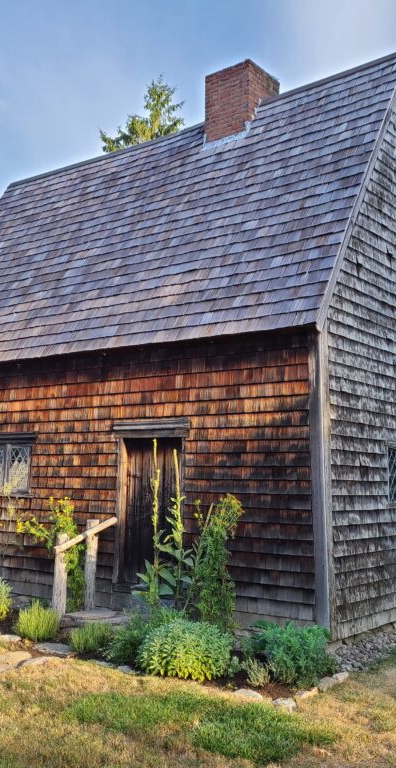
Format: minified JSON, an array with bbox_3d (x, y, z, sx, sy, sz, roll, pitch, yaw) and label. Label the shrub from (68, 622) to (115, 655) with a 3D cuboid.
[{"bbox_3d":[-1.043,2.479,7.569,0.412,0.236,0.391,1,-7,0],"label":"shrub"}]

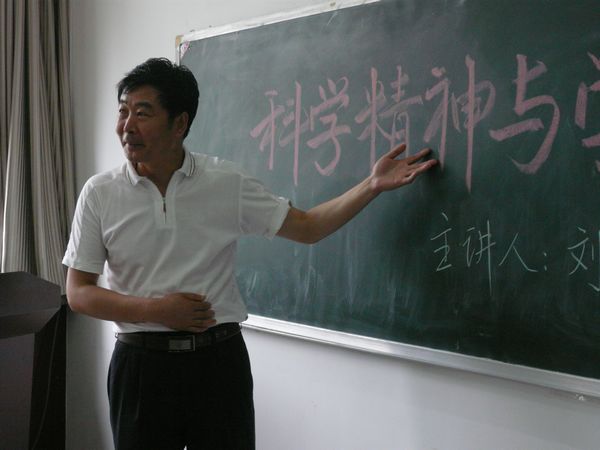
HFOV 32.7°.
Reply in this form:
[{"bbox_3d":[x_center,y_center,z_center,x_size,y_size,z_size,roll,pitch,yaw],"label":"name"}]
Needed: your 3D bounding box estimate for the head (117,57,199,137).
[{"bbox_3d":[-0.348,-0.286,2.500,0.180,0.248,0.220,2,4,39],"label":"head"}]

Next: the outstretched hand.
[{"bbox_3d":[0.251,-0.141,2.500,0.180,0.100,0.085,-20,7,-12],"label":"outstretched hand"}]

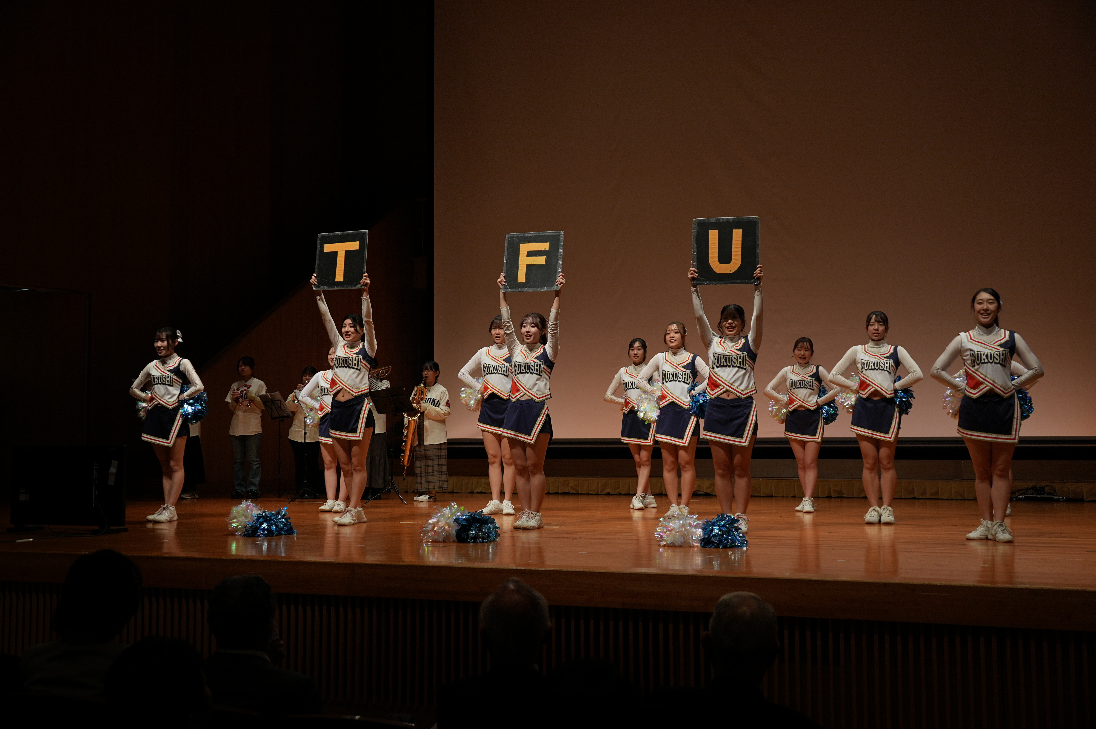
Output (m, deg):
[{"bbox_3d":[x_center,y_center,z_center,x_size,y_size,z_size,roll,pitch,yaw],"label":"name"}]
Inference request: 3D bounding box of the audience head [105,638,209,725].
[{"bbox_3d":[-0.760,0.648,2.292,0.180,0.235,0.215,-2,-4,25],"label":"audience head"}]

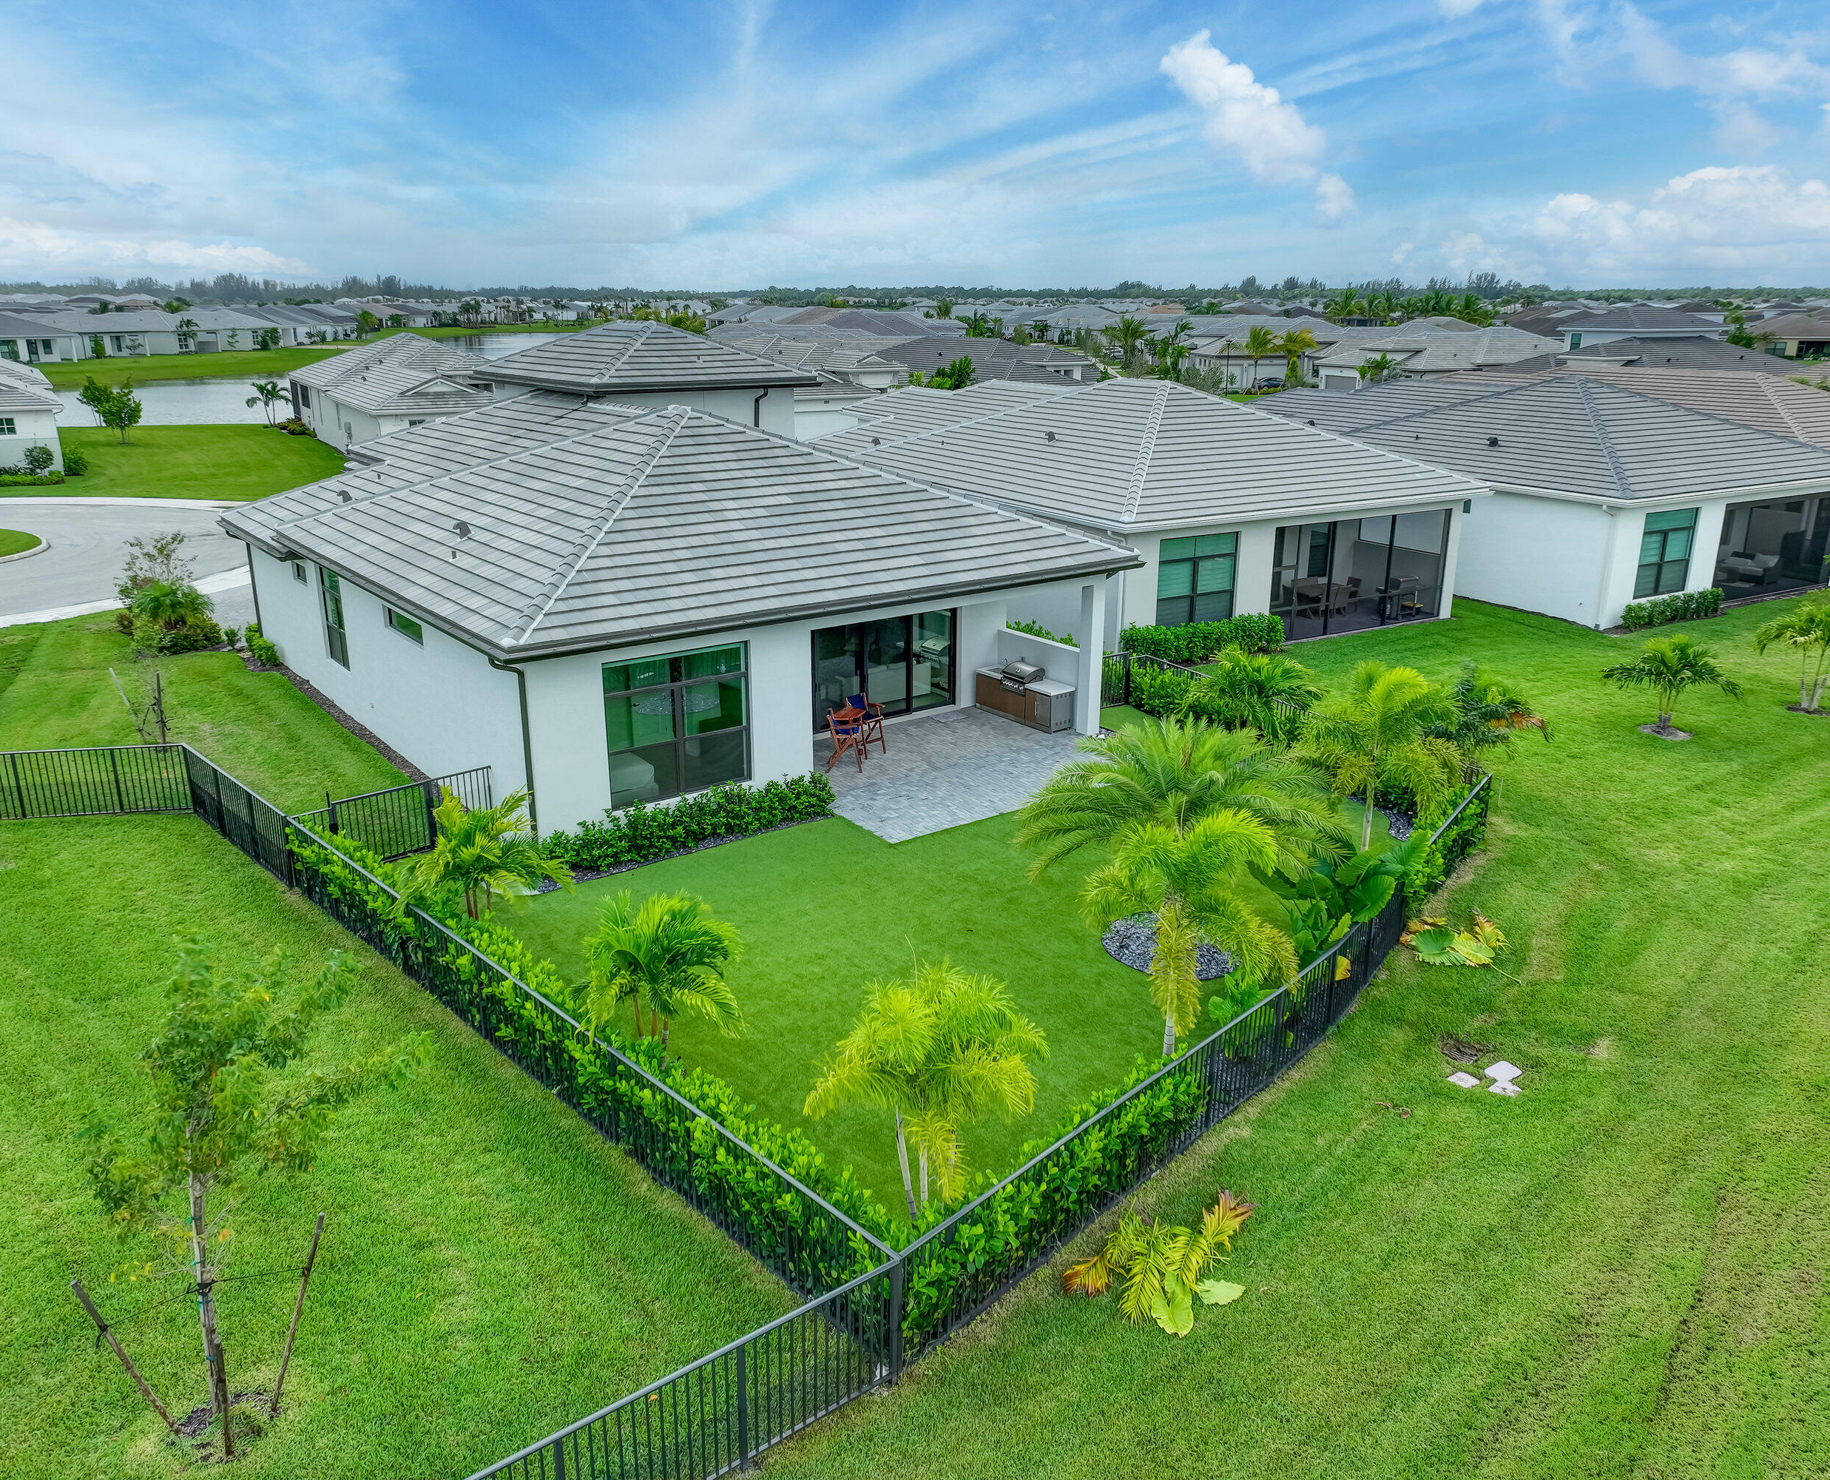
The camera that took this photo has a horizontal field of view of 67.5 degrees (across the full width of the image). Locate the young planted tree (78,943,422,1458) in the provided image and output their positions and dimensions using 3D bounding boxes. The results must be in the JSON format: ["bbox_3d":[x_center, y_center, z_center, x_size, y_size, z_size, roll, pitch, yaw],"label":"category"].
[{"bbox_3d":[-5.512,3.748,11.199,2.600,4.250,2.500,-10,20,-28],"label":"young planted tree"}]

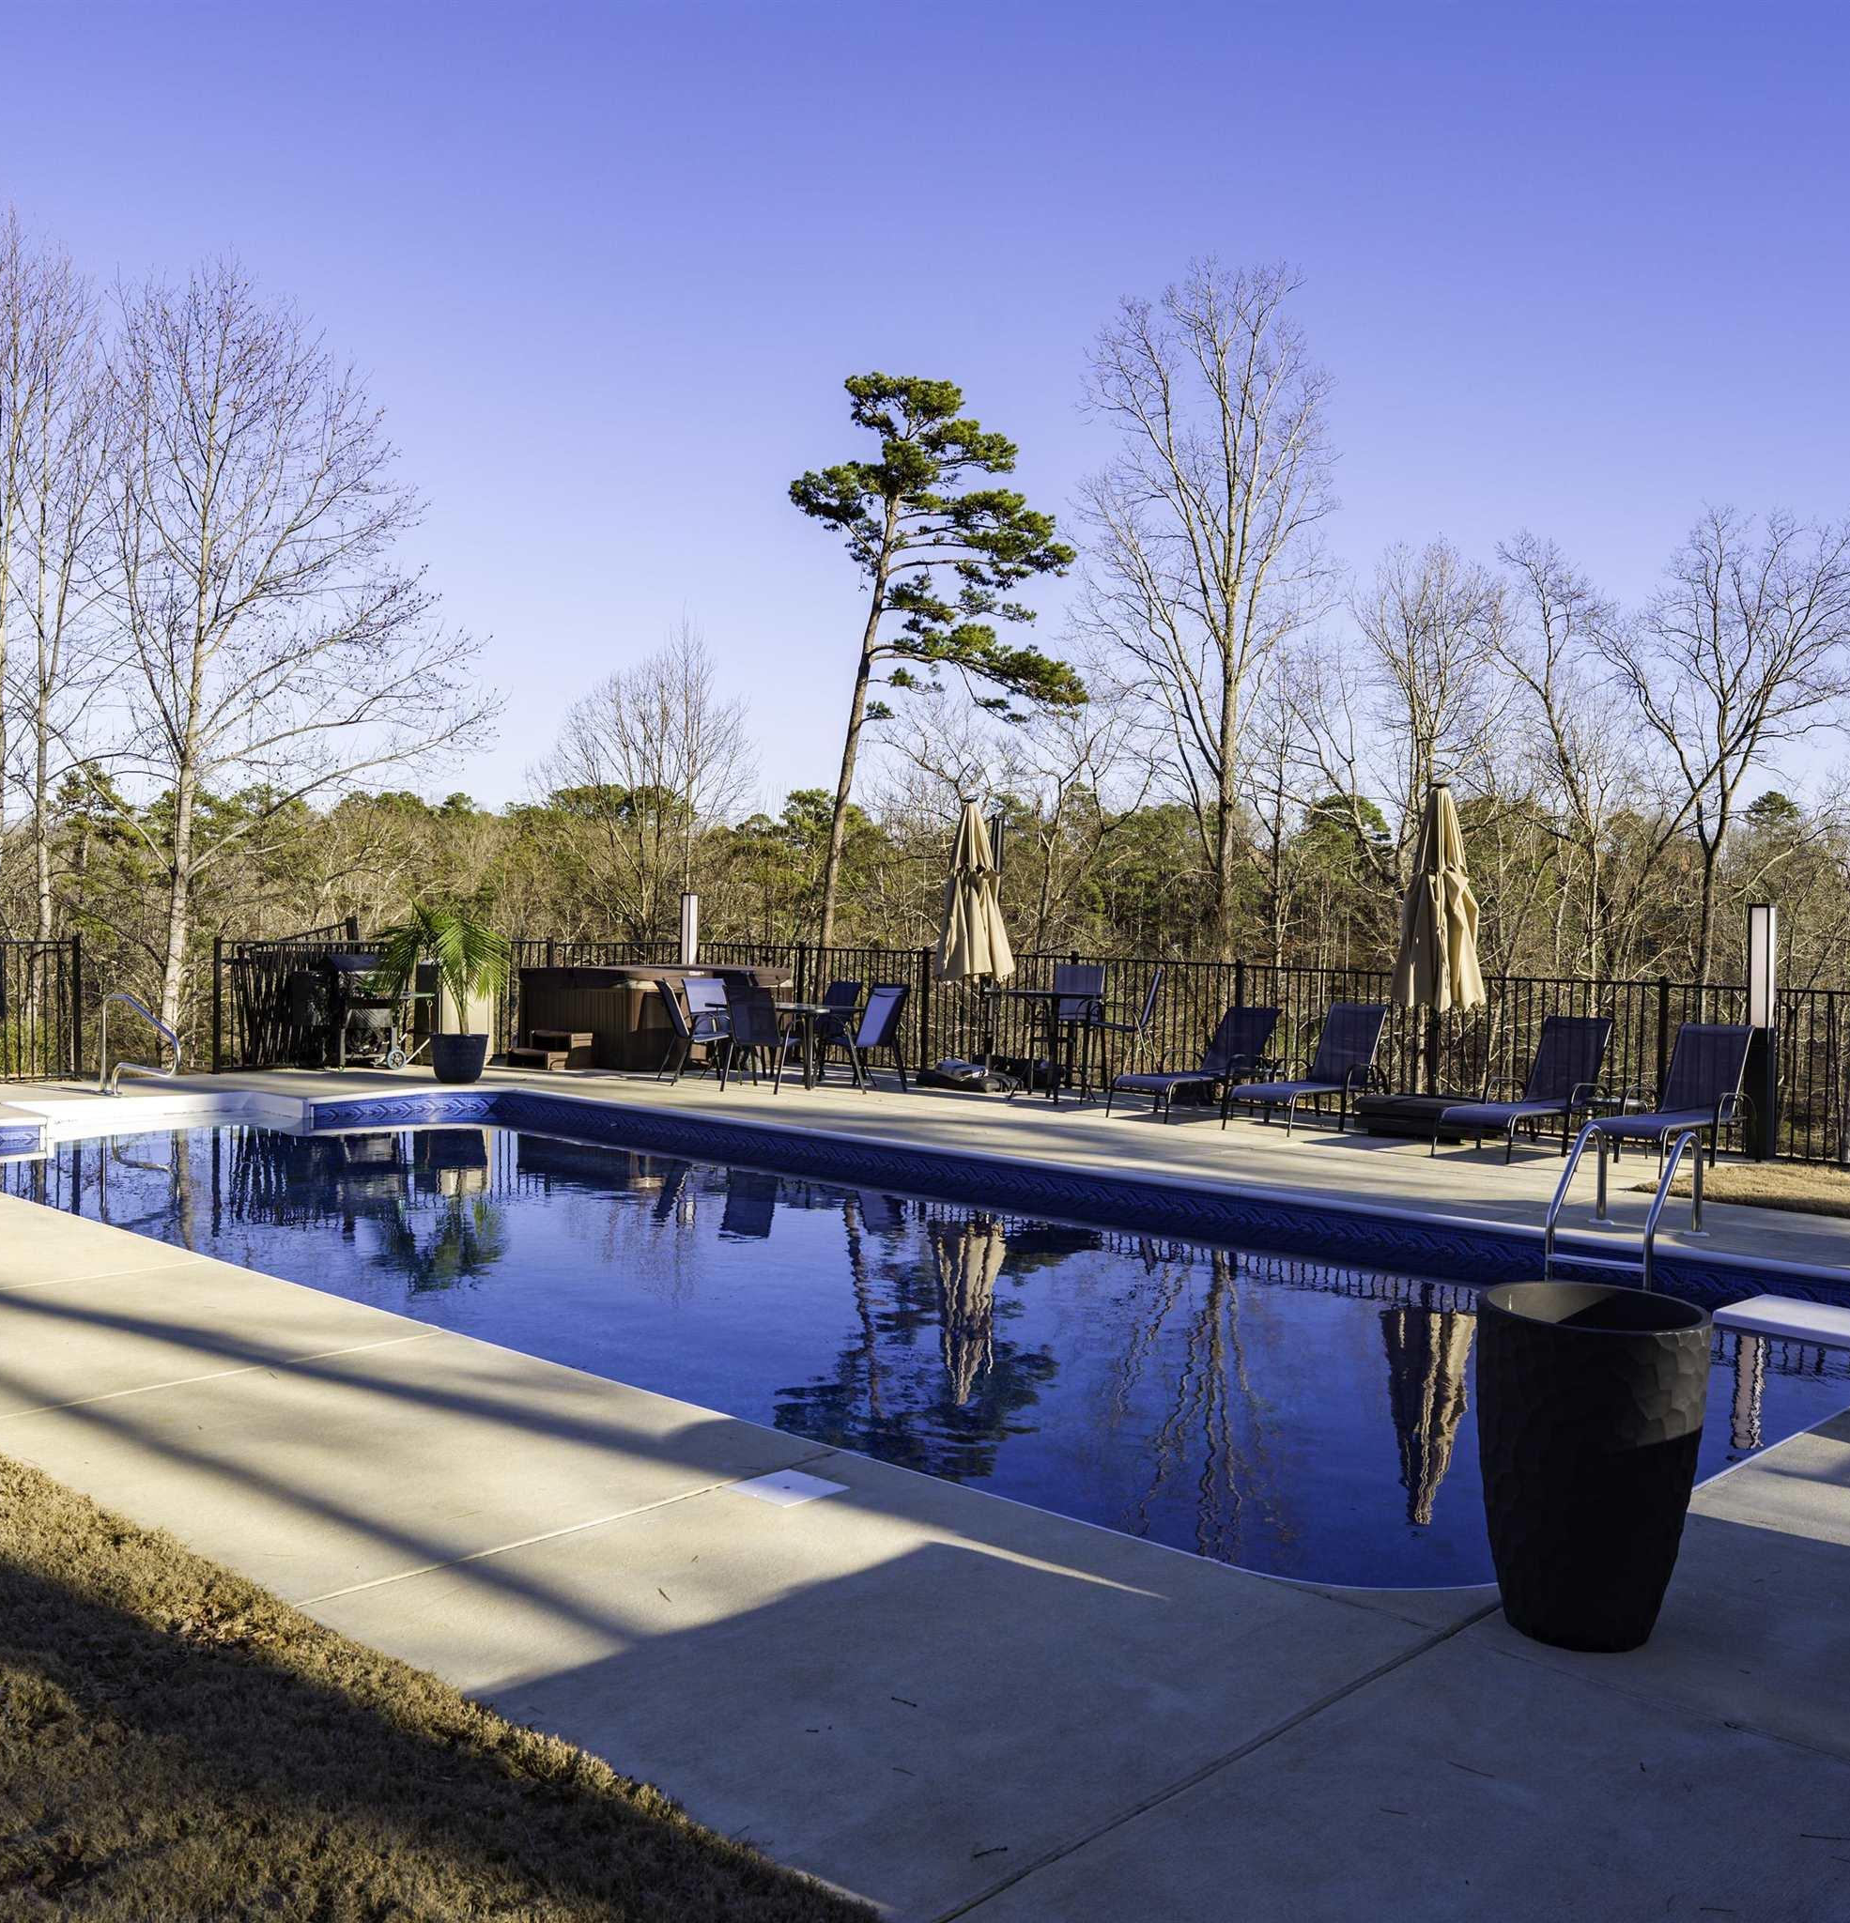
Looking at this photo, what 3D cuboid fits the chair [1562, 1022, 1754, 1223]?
[{"bbox_3d":[4.967,0.905,12.868,0.650,0.920,1.560,3,3,44],"label":"chair"}]

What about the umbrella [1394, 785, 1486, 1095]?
[{"bbox_3d":[3.732,0.030,14.039,0.640,2.550,0.640,1,2,0],"label":"umbrella"}]

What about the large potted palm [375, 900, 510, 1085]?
[{"bbox_3d":[-4.235,0.271,17.038,1.150,1.580,1.100,1,2,-14],"label":"large potted palm"}]

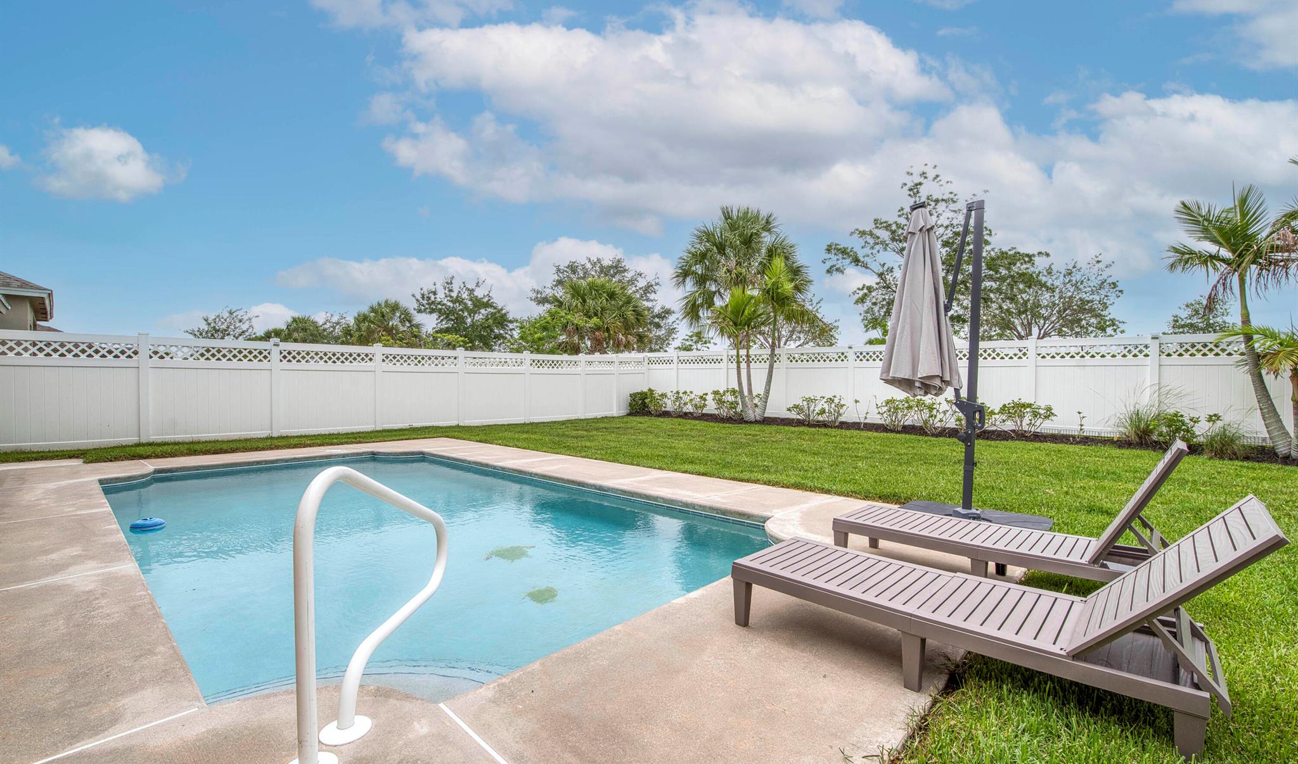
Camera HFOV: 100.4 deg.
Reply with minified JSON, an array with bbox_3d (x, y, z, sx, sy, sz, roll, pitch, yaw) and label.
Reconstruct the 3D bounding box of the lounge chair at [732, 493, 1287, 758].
[{"bbox_3d":[1.193,0.739,2.104,1.654,0.749,0.571,0,0,43],"label":"lounge chair"}]

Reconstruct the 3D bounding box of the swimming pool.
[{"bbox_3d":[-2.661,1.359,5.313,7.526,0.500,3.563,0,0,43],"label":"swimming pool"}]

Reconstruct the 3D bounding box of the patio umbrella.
[{"bbox_3d":[2.221,-0.663,4.440,0.620,1.580,0.620,0,0,-45],"label":"patio umbrella"}]

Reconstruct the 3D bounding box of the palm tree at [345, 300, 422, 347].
[{"bbox_3d":[-11.966,-1.296,24.501,3.300,4.800,3.300,0,0,0],"label":"palm tree"}]

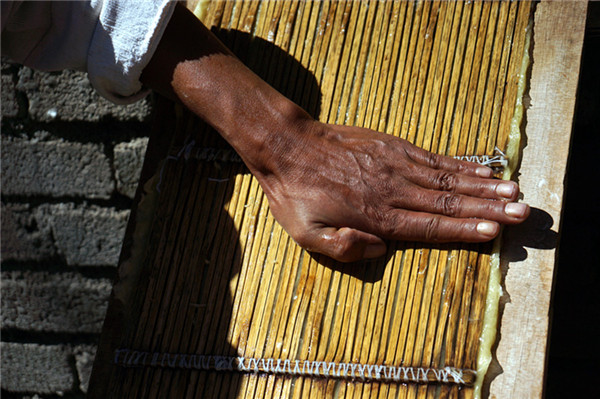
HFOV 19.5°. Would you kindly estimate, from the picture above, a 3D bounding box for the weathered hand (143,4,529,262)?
[{"bbox_3d":[0.018,-0.027,1.220,0.282,0.090,0.113,23,67,9],"label":"weathered hand"}]

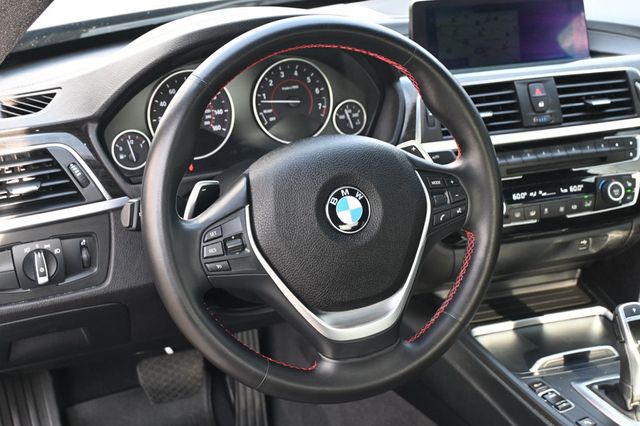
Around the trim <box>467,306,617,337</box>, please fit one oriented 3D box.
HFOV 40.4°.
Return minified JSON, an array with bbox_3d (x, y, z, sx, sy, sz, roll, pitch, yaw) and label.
[{"bbox_3d":[0.301,0.153,1.173,0.198,0.011,0.024,-7,23,-15],"label":"trim"}]

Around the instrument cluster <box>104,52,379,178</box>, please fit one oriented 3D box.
[{"bbox_3d":[-0.088,-0.119,1.037,0.345,0.138,0.055,-11,7,-24],"label":"instrument cluster"}]

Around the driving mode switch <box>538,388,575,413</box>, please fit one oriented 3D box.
[{"bbox_3d":[0.276,0.217,1.012,0.024,0.009,0.037,-11,27,-22],"label":"driving mode switch"}]

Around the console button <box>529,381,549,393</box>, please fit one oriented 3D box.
[{"bbox_3d":[0.264,0.211,1.050,0.021,0.007,0.017,-11,28,-24],"label":"console button"}]

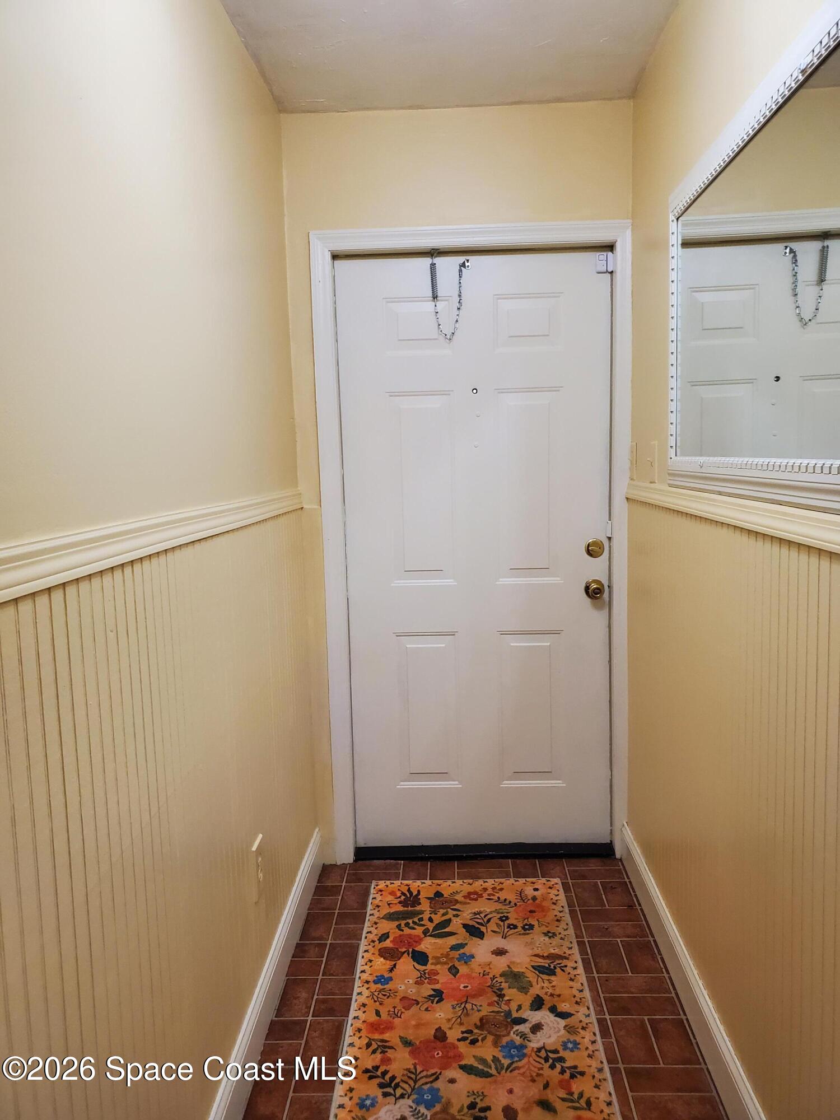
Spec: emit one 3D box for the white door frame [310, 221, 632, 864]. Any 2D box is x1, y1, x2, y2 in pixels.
[{"bbox_3d":[0.192,-0.011,2.896,1.029,2.148,0.125,-1,7,2],"label":"white door frame"}]

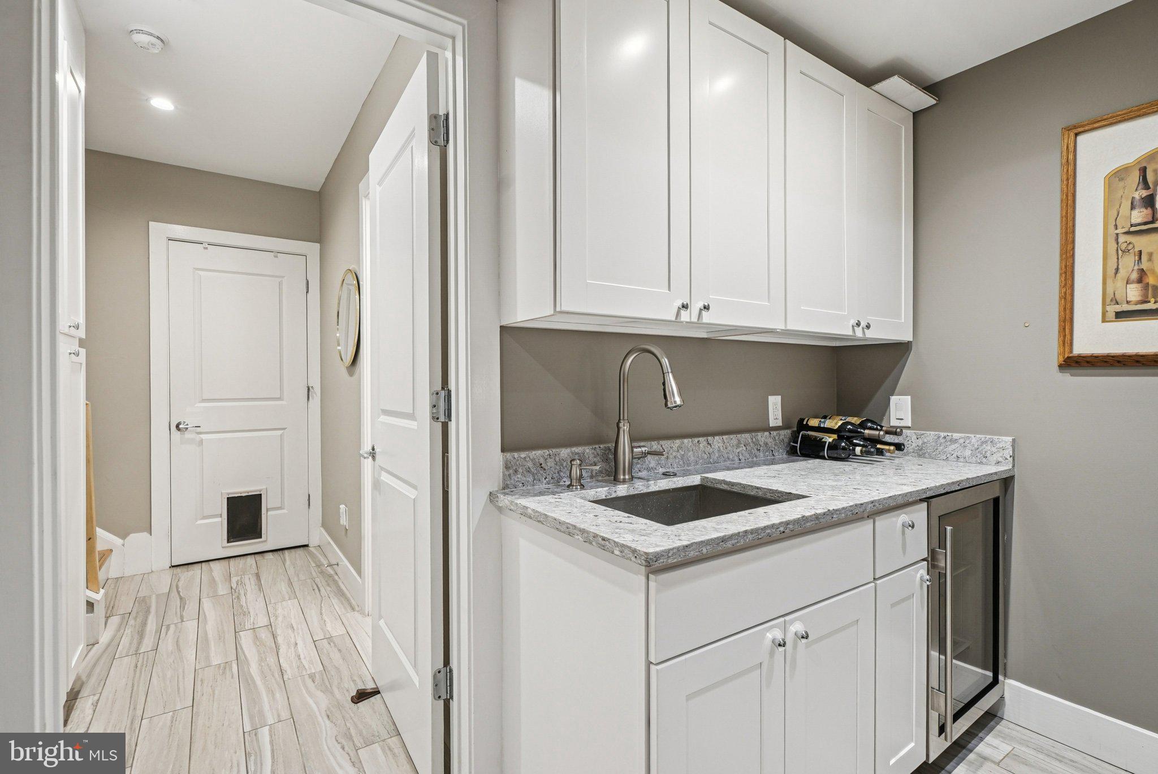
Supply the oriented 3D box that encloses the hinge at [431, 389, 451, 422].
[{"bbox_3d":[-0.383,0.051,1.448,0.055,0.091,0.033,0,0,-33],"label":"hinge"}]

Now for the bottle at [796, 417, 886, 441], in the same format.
[{"bbox_3d":[0.993,0.166,1.959,0.076,0.076,0.312,0,0,-33],"label":"bottle"}]

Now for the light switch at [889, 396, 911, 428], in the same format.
[{"bbox_3d":[1.313,0.102,2.108,0.010,0.125,0.079,0,0,-33],"label":"light switch"}]

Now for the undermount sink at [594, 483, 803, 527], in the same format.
[{"bbox_3d":[0.287,0.413,1.362,0.510,0.210,0.400,0,0,-33],"label":"undermount sink"}]

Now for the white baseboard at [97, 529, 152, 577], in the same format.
[{"bbox_3d":[-2.870,1.043,3.263,0.275,0.290,0.020,0,0,-33],"label":"white baseboard"}]

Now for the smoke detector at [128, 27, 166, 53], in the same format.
[{"bbox_3d":[-1.780,-1.438,2.129,0.135,0.045,0.135,0,0,-33],"label":"smoke detector"}]

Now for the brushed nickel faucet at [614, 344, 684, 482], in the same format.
[{"bbox_3d":[0.222,0.080,1.518,0.130,0.413,0.285,0,0,-33],"label":"brushed nickel faucet"}]

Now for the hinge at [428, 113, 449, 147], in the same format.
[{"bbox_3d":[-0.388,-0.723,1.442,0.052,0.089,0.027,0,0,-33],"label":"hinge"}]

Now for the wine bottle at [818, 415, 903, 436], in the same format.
[{"bbox_3d":[1.135,0.162,2.070,0.076,0.076,0.312,0,0,-33],"label":"wine bottle"}]

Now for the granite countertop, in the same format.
[{"bbox_3d":[0.656,0.298,1.619,1.712,0.031,0.638,0,0,-33],"label":"granite countertop"}]

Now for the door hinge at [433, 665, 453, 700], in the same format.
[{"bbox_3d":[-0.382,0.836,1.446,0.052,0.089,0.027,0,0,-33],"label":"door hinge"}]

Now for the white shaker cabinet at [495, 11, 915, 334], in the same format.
[{"bbox_3d":[0.559,-0.634,1.750,1.650,0.917,0.324,0,0,-33],"label":"white shaker cabinet"}]

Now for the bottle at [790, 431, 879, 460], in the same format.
[{"bbox_3d":[1.009,0.235,2.042,0.295,0.080,0.080,0,0,35],"label":"bottle"}]

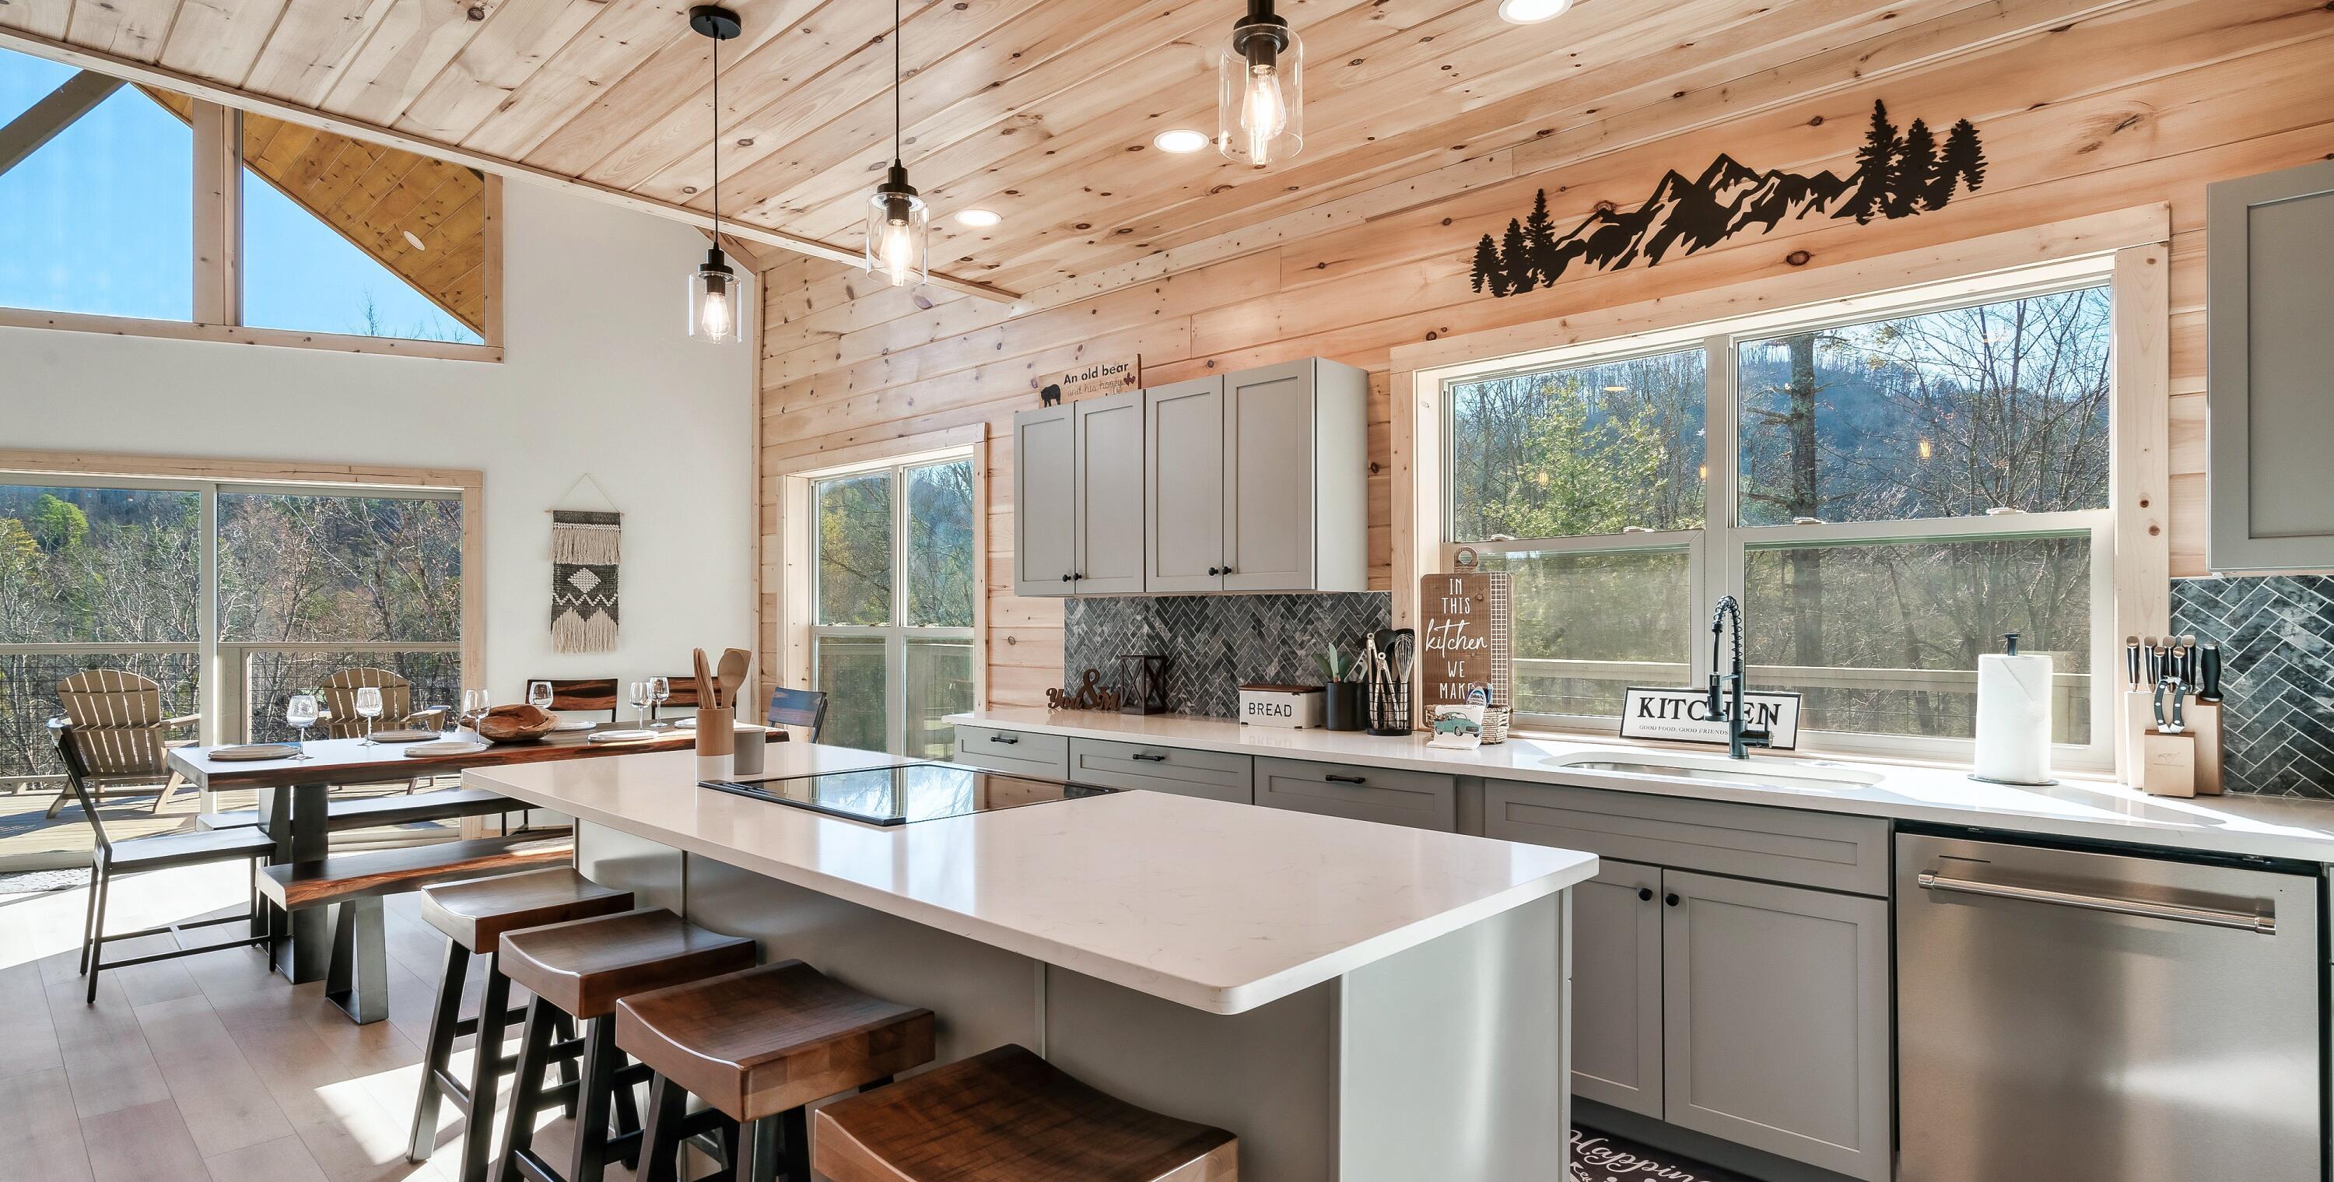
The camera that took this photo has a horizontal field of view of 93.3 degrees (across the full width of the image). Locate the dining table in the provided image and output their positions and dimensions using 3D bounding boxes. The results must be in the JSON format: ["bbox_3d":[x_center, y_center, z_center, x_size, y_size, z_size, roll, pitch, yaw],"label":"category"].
[{"bbox_3d":[-2.890,1.032,4.777,1.050,0.760,2.070,-1,-2,42],"label":"dining table"}]

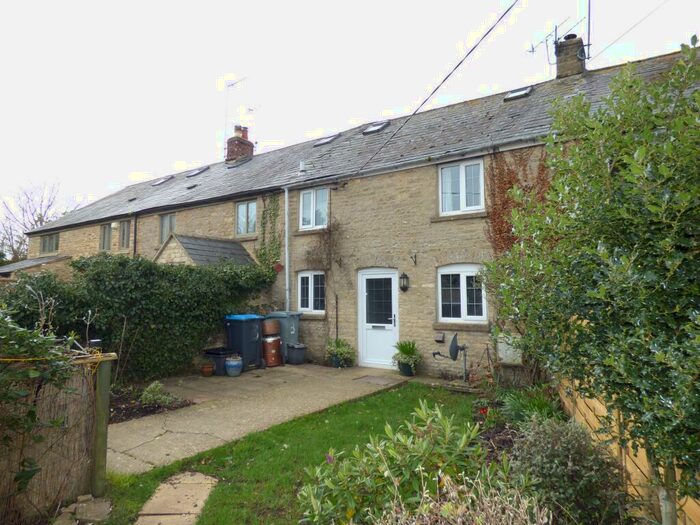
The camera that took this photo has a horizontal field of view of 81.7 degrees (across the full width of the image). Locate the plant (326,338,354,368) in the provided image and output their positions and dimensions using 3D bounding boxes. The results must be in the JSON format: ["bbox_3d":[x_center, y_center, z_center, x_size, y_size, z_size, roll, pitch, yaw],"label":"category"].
[{"bbox_3d":[-0.207,1.854,8.177,0.540,0.540,0.520,-1,-3,0],"label":"plant"}]

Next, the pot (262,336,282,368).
[{"bbox_3d":[-1.612,1.858,8.465,0.410,0.580,0.410,-1,-3,0],"label":"pot"}]

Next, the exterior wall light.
[{"bbox_3d":[1.008,0.382,7.643,0.170,0.370,0.150,-3,-3,32],"label":"exterior wall light"}]

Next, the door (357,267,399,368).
[{"bbox_3d":[0.571,1.116,8.092,0.890,1.981,0.080,-3,-3,32],"label":"door"}]

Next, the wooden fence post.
[{"bbox_3d":[-2.063,1.350,3.378,0.100,1.130,0.100,-3,-3,32],"label":"wooden fence post"}]

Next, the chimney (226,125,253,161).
[{"bbox_3d":[-4.079,-4.315,15.076,0.500,1.420,0.760,-3,-3,32],"label":"chimney"}]

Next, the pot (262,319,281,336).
[{"bbox_3d":[-1.622,1.411,8.537,0.380,0.330,0.380,-1,-3,0],"label":"pot"}]

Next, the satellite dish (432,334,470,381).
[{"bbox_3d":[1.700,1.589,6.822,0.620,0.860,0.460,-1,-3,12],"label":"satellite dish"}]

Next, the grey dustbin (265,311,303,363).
[{"bbox_3d":[-1.450,1.634,8.941,0.700,1.070,0.560,-3,-3,32],"label":"grey dustbin"}]

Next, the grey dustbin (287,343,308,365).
[{"bbox_3d":[-1.092,1.943,8.605,0.360,0.410,0.370,0,-3,-7],"label":"grey dustbin"}]

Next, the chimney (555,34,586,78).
[{"bbox_3d":[5.245,-4.909,9.649,0.560,1.080,0.560,-3,-3,32],"label":"chimney"}]

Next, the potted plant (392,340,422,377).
[{"bbox_3d":[1.044,1.778,7.408,0.500,0.600,0.500,-1,-3,0],"label":"potted plant"}]

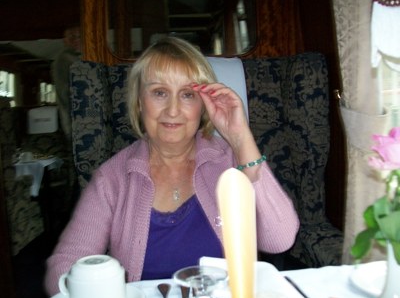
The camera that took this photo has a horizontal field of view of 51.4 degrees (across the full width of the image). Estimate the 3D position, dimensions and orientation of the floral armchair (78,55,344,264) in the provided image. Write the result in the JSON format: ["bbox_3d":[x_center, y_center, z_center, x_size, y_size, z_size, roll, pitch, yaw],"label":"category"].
[{"bbox_3d":[0.030,0.340,1.120,0.770,1.180,0.740,-3,4,-6],"label":"floral armchair"}]

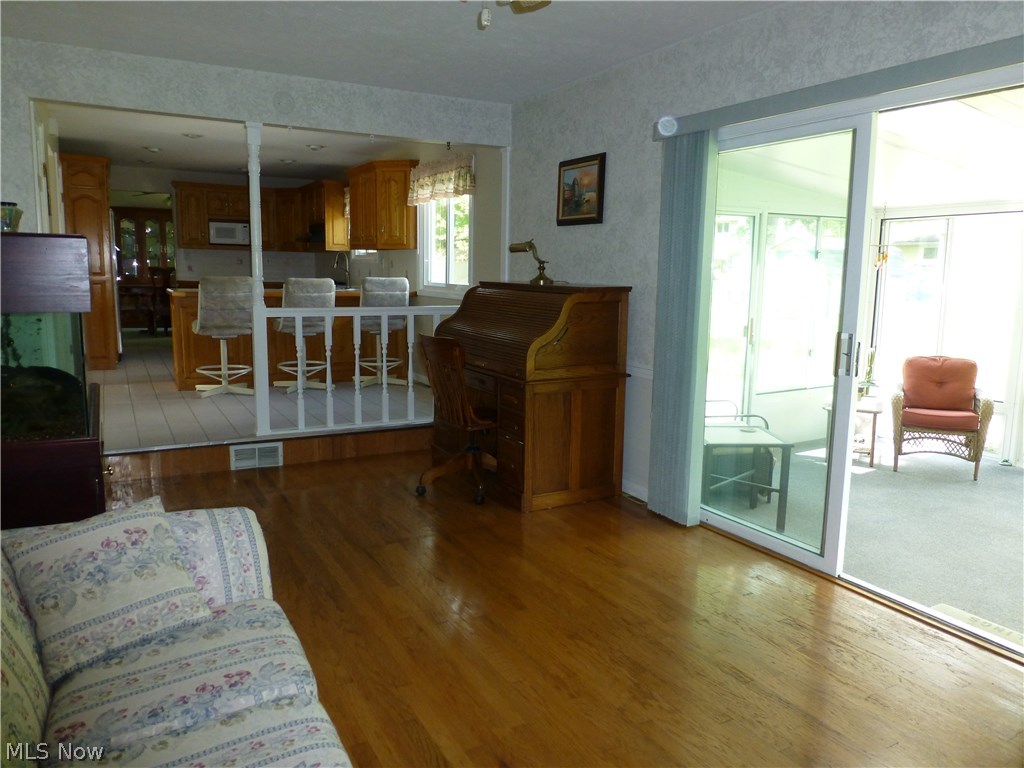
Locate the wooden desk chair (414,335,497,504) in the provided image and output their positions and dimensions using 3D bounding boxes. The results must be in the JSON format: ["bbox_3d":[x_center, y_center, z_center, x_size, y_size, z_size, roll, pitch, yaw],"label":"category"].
[{"bbox_3d":[-0.281,0.193,4.426,0.580,0.959,0.540,-6,12,-37],"label":"wooden desk chair"}]

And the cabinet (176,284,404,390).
[{"bbox_3d":[-2.173,-0.479,7.077,2.196,0.915,0.680,-4,10,-26],"label":"cabinet"}]

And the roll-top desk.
[{"bbox_3d":[0.070,-0.015,4.562,0.702,1.239,1.325,-5,10,-28],"label":"roll-top desk"}]

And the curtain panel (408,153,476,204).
[{"bbox_3d":[-0.616,-1.795,6.263,0.110,0.317,1.307,-4,11,-30],"label":"curtain panel"}]

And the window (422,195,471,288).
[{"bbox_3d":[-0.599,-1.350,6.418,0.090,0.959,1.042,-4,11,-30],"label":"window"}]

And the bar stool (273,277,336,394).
[{"bbox_3d":[-2.013,-0.491,6.880,0.500,1.060,0.500,-4,10,-26],"label":"bar stool"}]

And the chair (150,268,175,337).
[{"bbox_3d":[-5.757,-1.354,11.713,0.460,1.090,0.500,-4,10,-26],"label":"chair"}]

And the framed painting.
[{"bbox_3d":[0.446,-1.223,4.522,0.030,0.413,0.499,-5,10,-30],"label":"framed painting"}]

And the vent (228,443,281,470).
[{"bbox_3d":[-1.744,0.493,4.865,0.334,0.167,0.025,-4,10,-26],"label":"vent"}]

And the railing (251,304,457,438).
[{"bbox_3d":[-0.935,-0.127,5.194,1.800,0.870,0.090,-4,10,-26],"label":"railing"}]

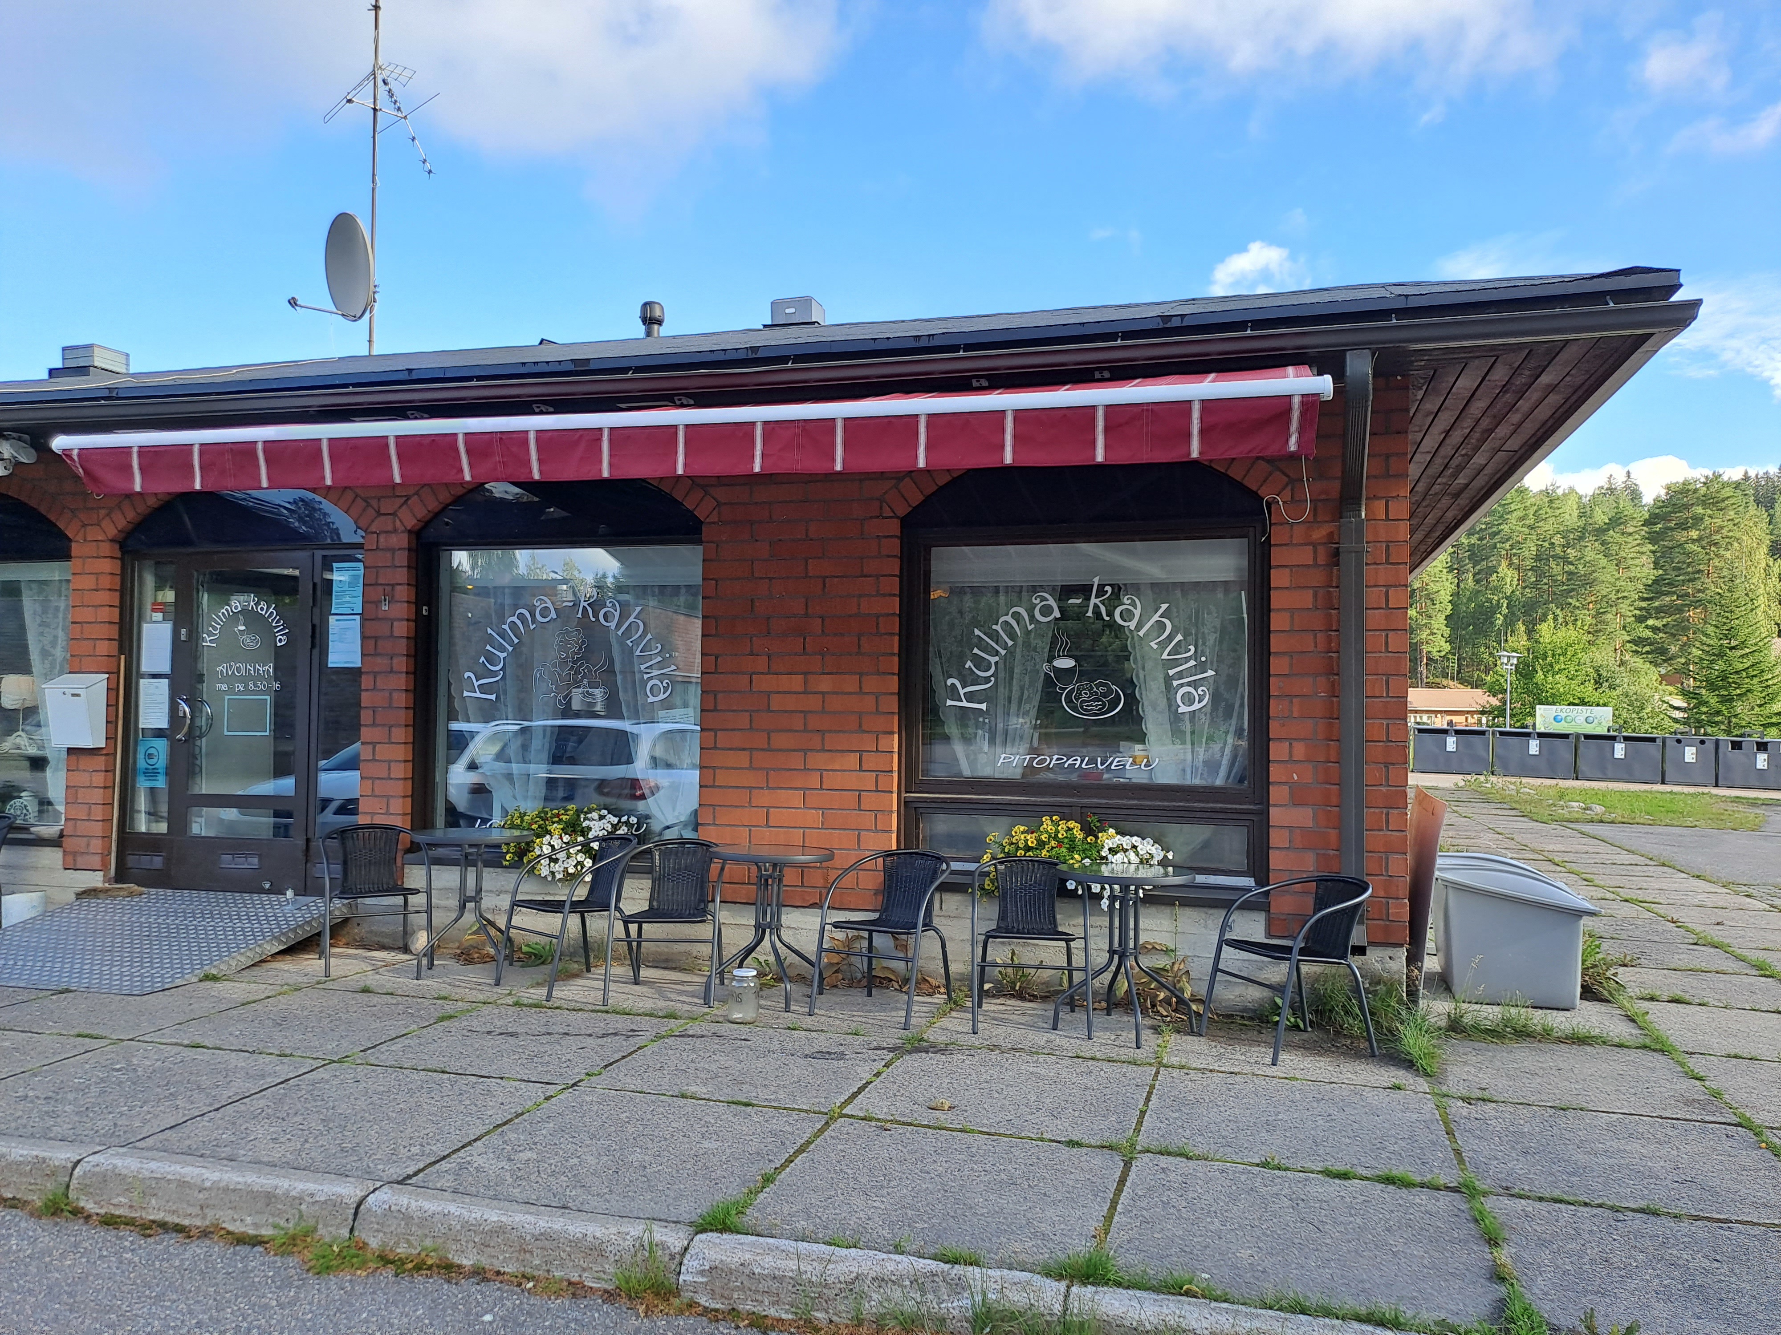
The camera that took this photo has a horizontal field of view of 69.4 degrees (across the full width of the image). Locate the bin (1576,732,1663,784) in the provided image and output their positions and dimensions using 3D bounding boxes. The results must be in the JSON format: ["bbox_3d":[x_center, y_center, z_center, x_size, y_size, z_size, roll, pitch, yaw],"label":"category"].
[{"bbox_3d":[18.784,2.336,33.295,1.880,1.180,1.450,0,-1,23],"label":"bin"}]

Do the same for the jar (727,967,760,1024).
[{"bbox_3d":[-0.660,1.473,5.798,0.140,0.226,0.140,1,-1,0],"label":"jar"}]

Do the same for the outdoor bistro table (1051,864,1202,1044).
[{"bbox_3d":[1.026,1.244,5.647,0.610,0.700,0.610,0,-2,16],"label":"outdoor bistro table"}]

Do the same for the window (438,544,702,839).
[{"bbox_3d":[-1.809,0.149,7.174,1.660,1.660,0.130,0,-1,16],"label":"window"}]

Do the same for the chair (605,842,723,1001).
[{"bbox_3d":[-1.067,1.226,6.253,0.540,0.730,0.560,1,-1,3],"label":"chair"}]

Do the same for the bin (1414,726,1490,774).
[{"bbox_3d":[15.197,2.228,34.817,1.860,1.190,1.450,0,-1,23],"label":"bin"}]

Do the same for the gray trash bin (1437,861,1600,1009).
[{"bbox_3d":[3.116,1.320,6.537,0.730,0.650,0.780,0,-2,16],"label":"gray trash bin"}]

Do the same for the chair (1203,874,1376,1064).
[{"bbox_3d":[1.709,1.255,5.506,0.560,0.730,0.540,1,-1,-18],"label":"chair"}]

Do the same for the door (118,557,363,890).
[{"bbox_3d":[-3.954,0.314,7.992,1.860,2.100,0.100,0,-2,16],"label":"door"}]

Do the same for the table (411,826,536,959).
[{"bbox_3d":[-2.167,1.227,6.671,0.610,0.710,0.610,0,-1,16],"label":"table"}]

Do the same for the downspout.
[{"bbox_3d":[2.107,-0.023,5.815,0.110,2.660,0.400,0,-2,16],"label":"downspout"}]

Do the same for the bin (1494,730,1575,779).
[{"bbox_3d":[16.259,2.186,32.624,1.800,1.170,1.300,0,-2,16],"label":"bin"}]

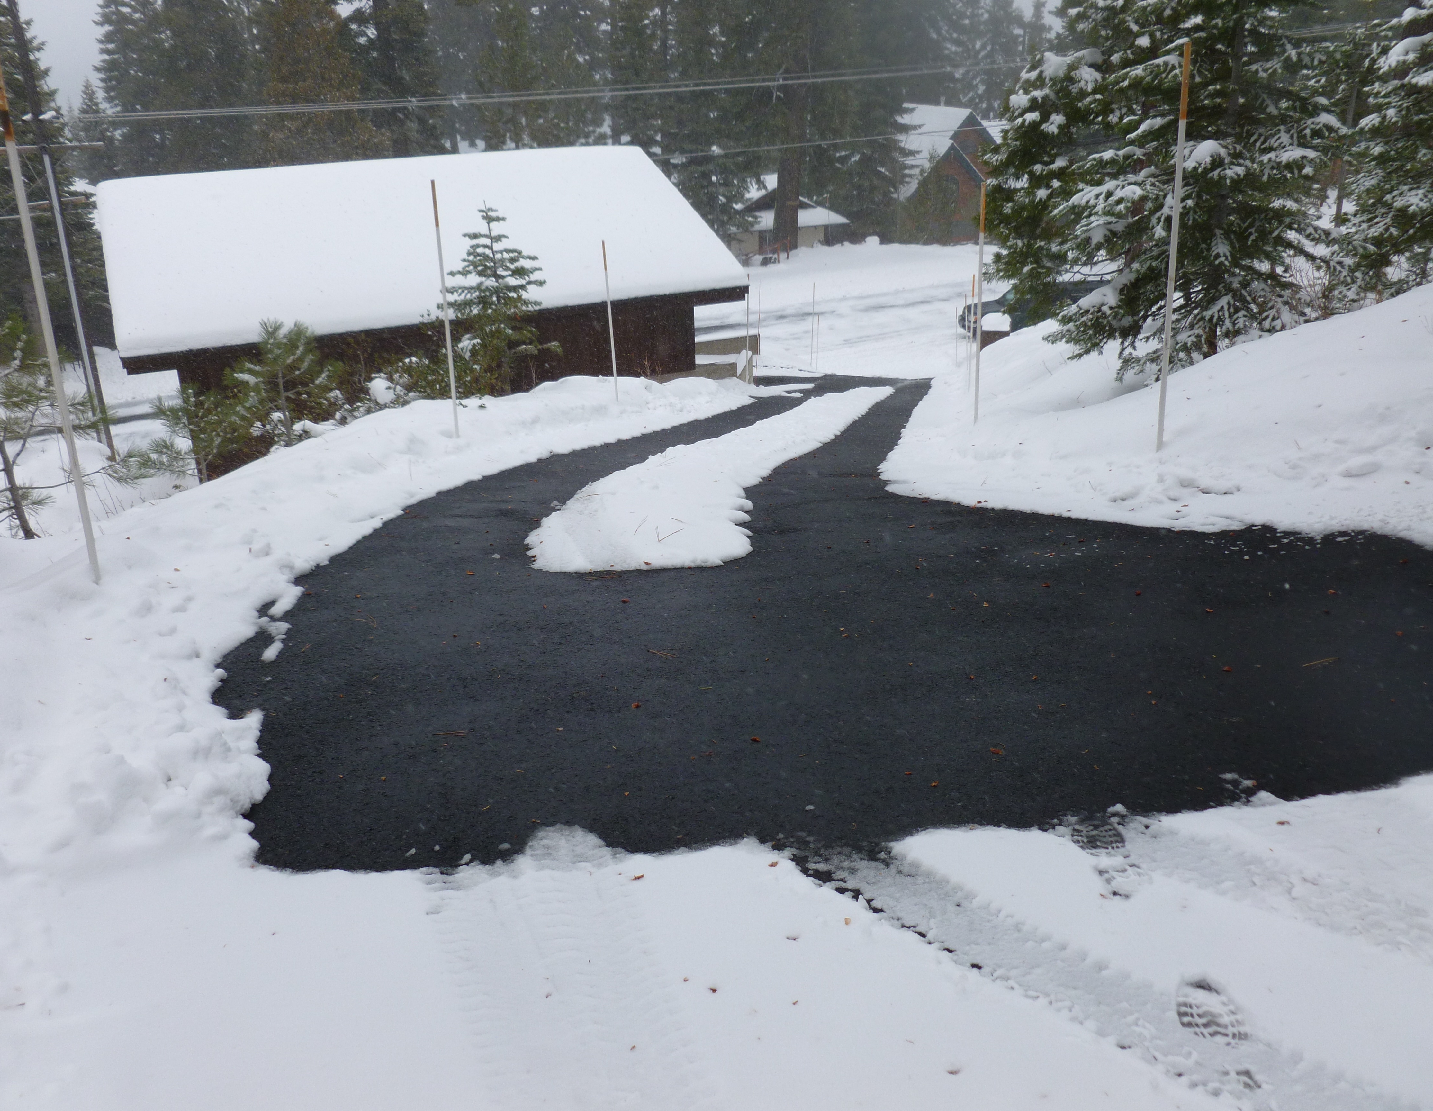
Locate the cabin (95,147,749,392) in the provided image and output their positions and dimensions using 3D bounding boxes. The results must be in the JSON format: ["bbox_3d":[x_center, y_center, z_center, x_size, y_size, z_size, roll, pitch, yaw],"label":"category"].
[{"bbox_3d":[-6.072,-5.252,23.666,10.297,4.746,9.490,-11,22,-22],"label":"cabin"}]

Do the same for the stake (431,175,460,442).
[{"bbox_3d":[-2.227,-1.992,9.871,0.040,2.100,0.040,-5,21,-12],"label":"stake"}]

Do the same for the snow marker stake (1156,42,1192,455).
[{"bbox_3d":[2.402,-1.559,6.313,0.040,2.100,0.040,4,22,20],"label":"snow marker stake"}]

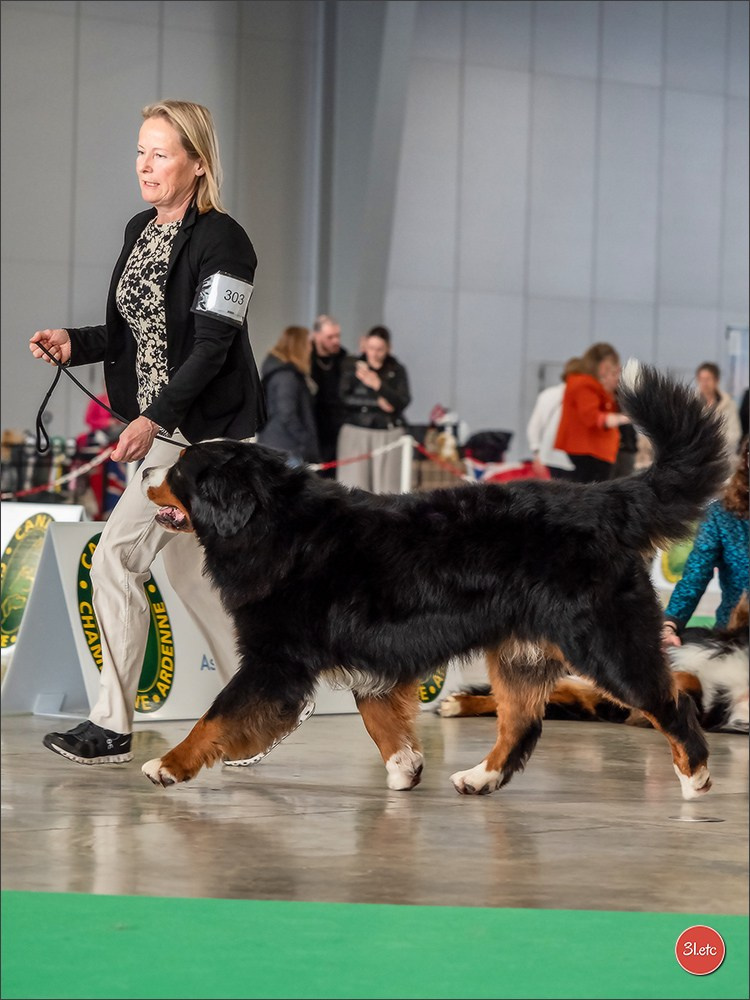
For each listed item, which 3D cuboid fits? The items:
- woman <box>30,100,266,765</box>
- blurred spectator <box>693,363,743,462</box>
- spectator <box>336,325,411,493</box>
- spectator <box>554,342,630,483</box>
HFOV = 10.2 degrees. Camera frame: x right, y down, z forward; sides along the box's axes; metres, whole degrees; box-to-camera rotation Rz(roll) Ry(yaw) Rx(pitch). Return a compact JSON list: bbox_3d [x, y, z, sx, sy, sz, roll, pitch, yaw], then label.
[{"bbox_3d":[-0.490,-0.162,10.150,0.740,1.600,0.540,1,1,-21],"label":"woman"},{"bbox_3d":[2.675,-0.301,34.007,0.500,1.615,0.340,2,1,9],"label":"blurred spectator"},{"bbox_3d":[-0.026,-0.341,28.207,0.500,1.652,0.360,2,1,12],"label":"spectator"},{"bbox_3d":[1.448,-0.271,28.507,0.460,1.587,0.500,2,1,16],"label":"spectator"}]

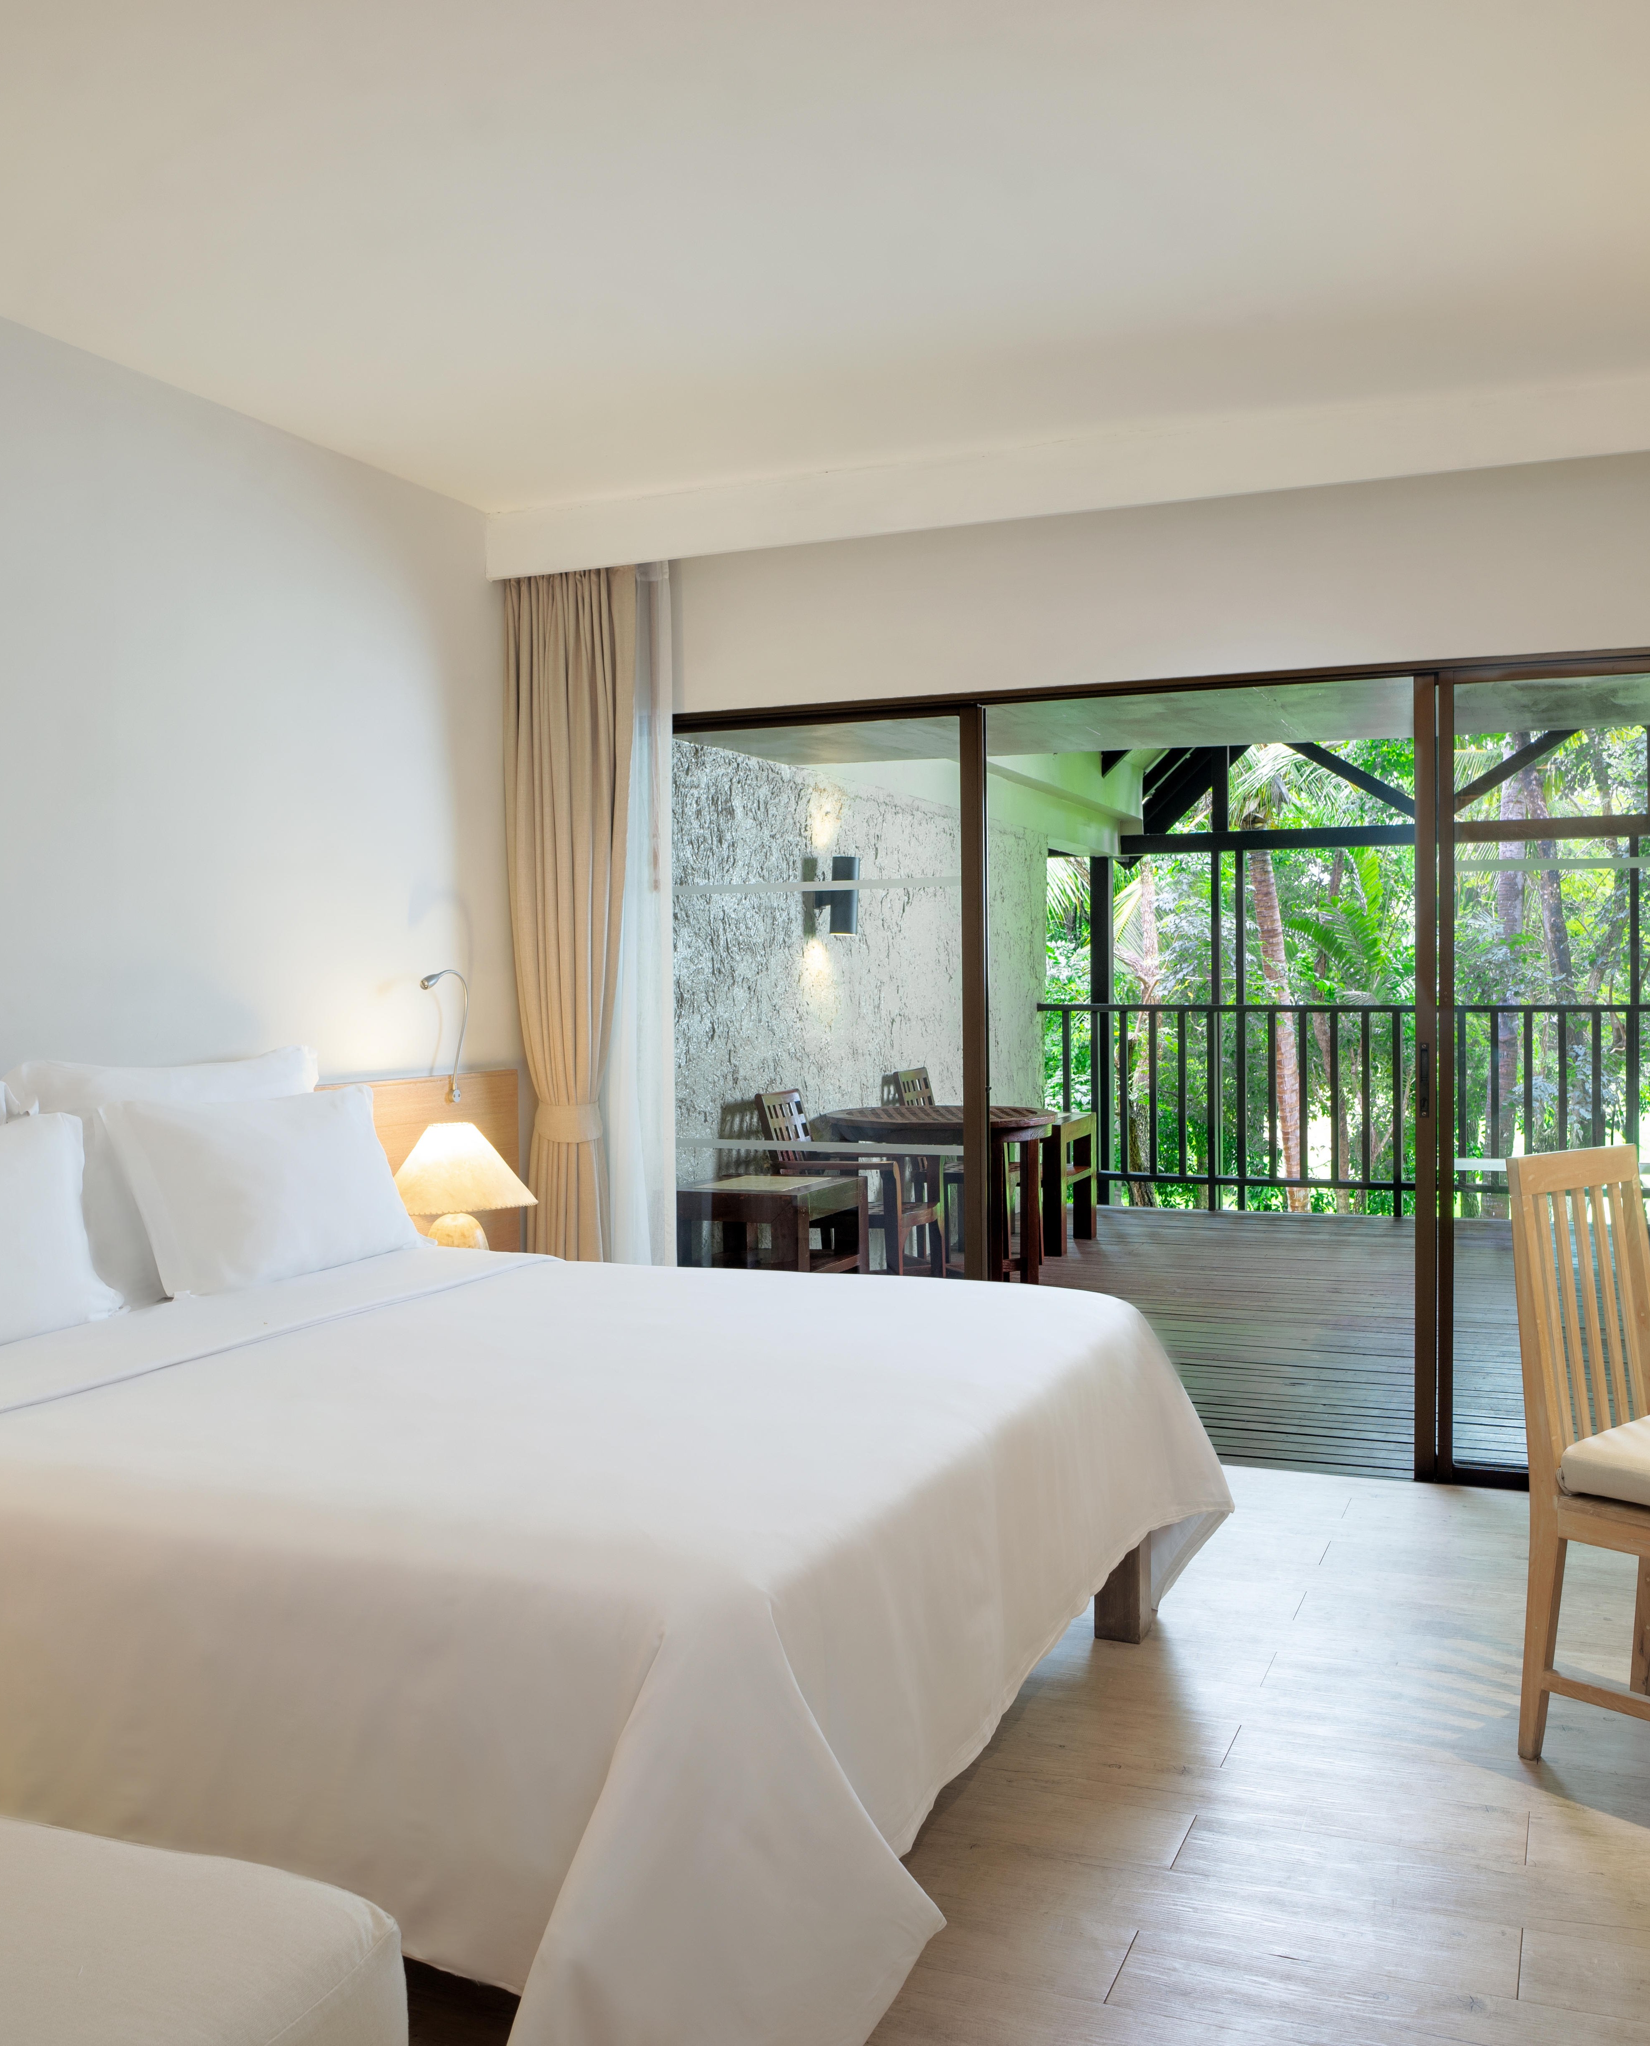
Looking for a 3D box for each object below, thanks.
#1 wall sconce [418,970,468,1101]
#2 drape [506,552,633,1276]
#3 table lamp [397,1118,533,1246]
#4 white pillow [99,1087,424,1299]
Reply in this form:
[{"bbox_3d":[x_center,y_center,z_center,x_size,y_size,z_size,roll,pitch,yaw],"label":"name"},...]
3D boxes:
[{"bbox_3d":[-0.997,0.034,4.720,0.110,0.365,0.220,0,2,23],"label":"wall sconce"},{"bbox_3d":[-0.701,-0.072,5.088,0.430,2.430,0.140,0,2,23],"label":"drape"},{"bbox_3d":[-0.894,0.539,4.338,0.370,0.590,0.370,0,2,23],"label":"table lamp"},{"bbox_3d":[-1.163,0.337,3.785,0.170,0.420,0.770,-24,-7,22],"label":"white pillow"}]

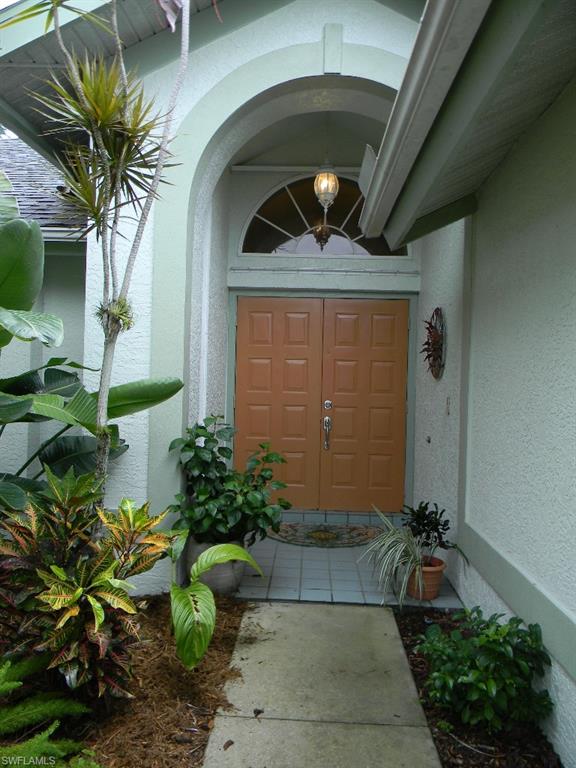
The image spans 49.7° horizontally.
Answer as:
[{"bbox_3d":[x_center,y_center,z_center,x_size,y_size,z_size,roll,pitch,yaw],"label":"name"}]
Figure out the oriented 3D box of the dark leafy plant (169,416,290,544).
[{"bbox_3d":[-0.379,0.630,4.220,0.810,0.840,0.650,1,2,2],"label":"dark leafy plant"}]

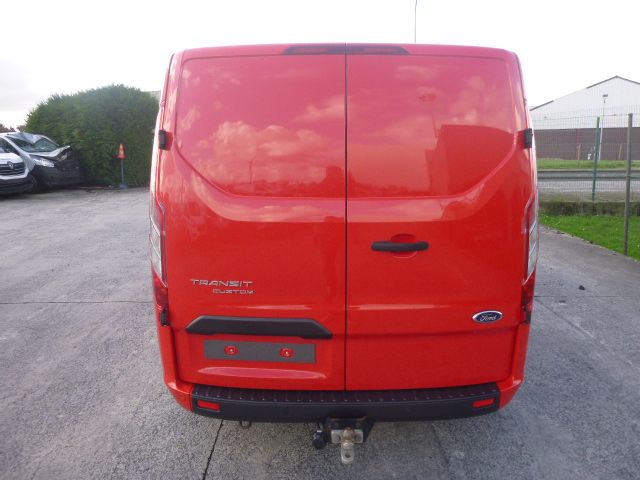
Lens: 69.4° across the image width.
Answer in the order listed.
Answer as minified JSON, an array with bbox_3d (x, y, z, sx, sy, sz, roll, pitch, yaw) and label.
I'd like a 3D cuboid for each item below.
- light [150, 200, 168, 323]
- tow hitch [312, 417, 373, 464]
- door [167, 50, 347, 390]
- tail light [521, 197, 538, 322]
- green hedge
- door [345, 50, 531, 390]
[{"bbox_3d":[-0.780,0.102,2.263,0.115,0.620,0.200,0,11,0],"label":"light"},{"bbox_3d":[0.098,0.855,2.014,0.255,0.165,0.250,0,11,0],"label":"tow hitch"},{"bbox_3d":[-0.295,-0.058,2.099,0.830,1.500,0.190,0,11,0],"label":"door"},{"bbox_3d":[1.010,0.102,2.263,0.115,0.620,0.200,0,11,0],"label":"tail light"},{"bbox_3d":[-8.800,-3.966,18.176,4.800,3.850,2.600,0,11,0],"label":"green hedge"},{"bbox_3d":[0.540,-0.058,2.099,0.850,1.500,0.190,0,11,0],"label":"door"}]

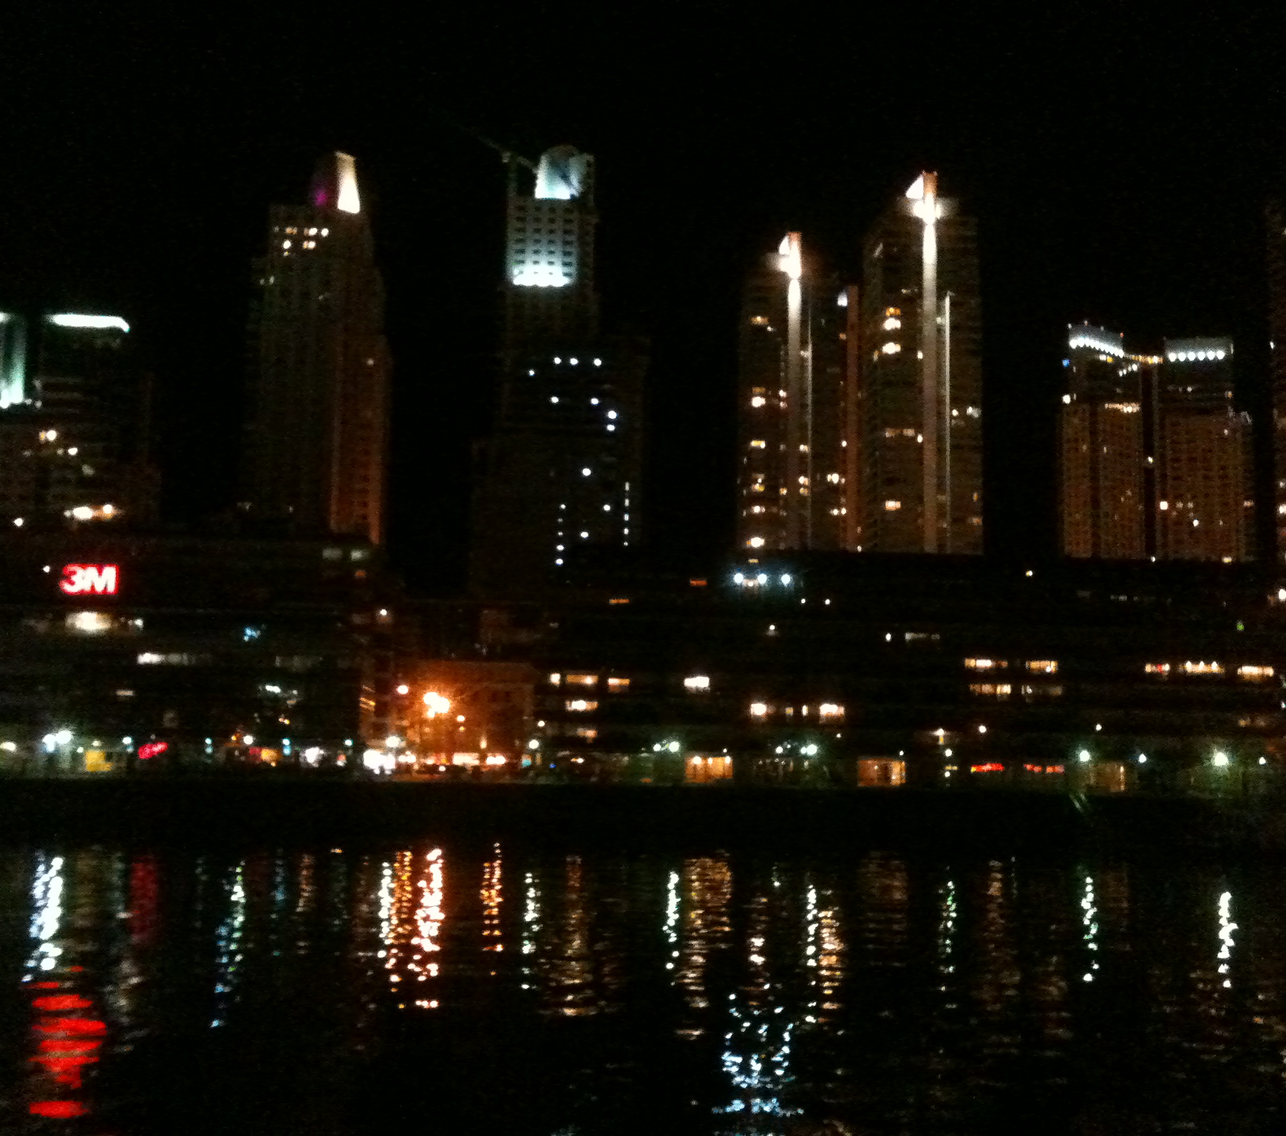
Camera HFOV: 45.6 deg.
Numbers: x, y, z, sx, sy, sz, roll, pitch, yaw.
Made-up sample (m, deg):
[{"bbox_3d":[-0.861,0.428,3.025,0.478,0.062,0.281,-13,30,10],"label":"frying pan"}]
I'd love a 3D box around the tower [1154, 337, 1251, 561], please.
[{"bbox_3d":[203.390,-4.760,558.450,30.000,160.000,26.000,0,-7,10],"label":"tower"}]

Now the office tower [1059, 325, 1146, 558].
[{"bbox_3d":[163.820,-6.960,545.550,24.000,160.000,26.000,-6,-10,42],"label":"office tower"}]

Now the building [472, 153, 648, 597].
[{"bbox_3d":[-23.540,-32.270,427.470,44.000,175.100,34.000,1,-7,-3],"label":"building"}]

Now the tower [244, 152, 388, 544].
[{"bbox_3d":[-80.270,-27.970,378.430,30.000,152.600,30.000,1,-7,-3],"label":"tower"}]

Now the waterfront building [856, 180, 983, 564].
[{"bbox_3d":[73.690,-25.930,410.710,27.500,161.000,29.000,1,-7,-3],"label":"waterfront building"}]

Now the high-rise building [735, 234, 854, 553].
[{"bbox_3d":[43.630,-20.030,460.310,28.000,161.000,29.000,1,-7,-3],"label":"high-rise building"}]

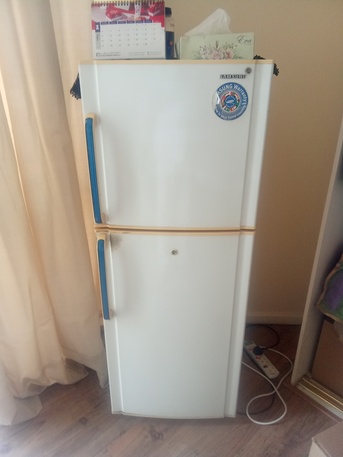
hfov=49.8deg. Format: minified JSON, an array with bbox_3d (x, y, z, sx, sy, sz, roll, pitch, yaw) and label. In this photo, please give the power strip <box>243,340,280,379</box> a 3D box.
[{"bbox_3d":[0.505,0.740,2.118,0.060,0.039,0.310,-9,27,-19],"label":"power strip"}]

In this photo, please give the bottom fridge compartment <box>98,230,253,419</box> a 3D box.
[{"bbox_3d":[0.022,0.329,1.804,0.580,0.980,0.610,1,25,2],"label":"bottom fridge compartment"}]

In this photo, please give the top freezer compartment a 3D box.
[{"bbox_3d":[0.021,-0.367,1.480,0.580,0.555,0.610,1,25,2],"label":"top freezer compartment"}]

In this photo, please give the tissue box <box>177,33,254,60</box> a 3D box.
[{"bbox_3d":[0.150,-0.577,1.182,0.226,0.076,0.115,4,25,9],"label":"tissue box"}]

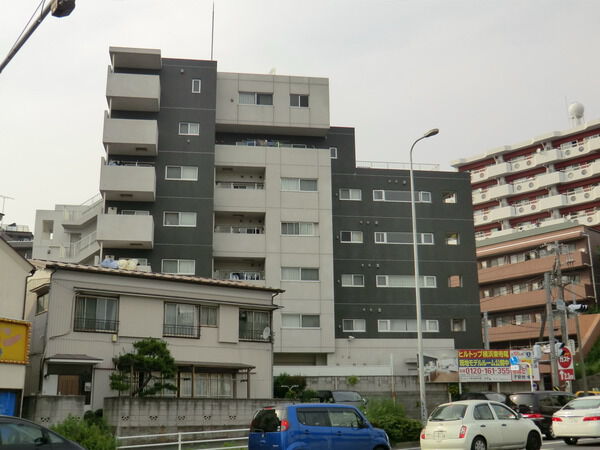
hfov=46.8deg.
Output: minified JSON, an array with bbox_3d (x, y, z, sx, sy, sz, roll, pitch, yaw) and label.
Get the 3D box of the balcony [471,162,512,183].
[{"bbox_3d":[24.215,-6.367,88.252,5.600,1.480,1.400,-15,-21,43],"label":"balcony"}]

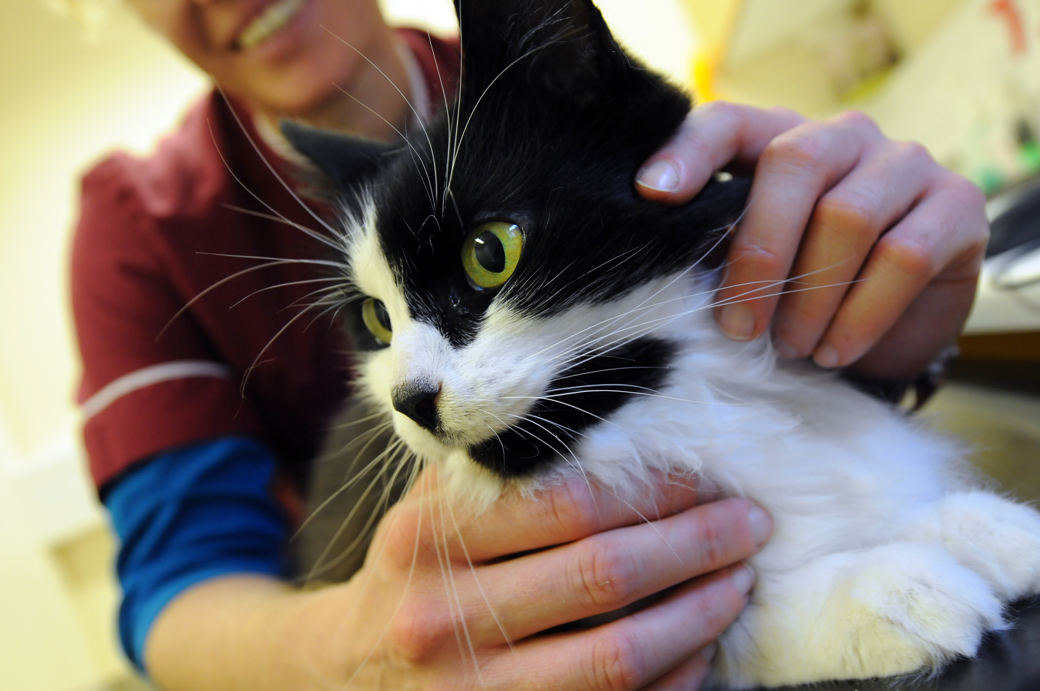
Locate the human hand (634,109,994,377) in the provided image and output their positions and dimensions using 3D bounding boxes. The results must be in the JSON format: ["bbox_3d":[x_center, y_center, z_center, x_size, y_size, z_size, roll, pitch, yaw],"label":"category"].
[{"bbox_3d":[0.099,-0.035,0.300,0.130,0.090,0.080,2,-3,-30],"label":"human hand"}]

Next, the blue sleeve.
[{"bbox_3d":[-0.167,0.108,0.465,0.095,0.120,0.100,-4,-6,-14],"label":"blue sleeve"}]

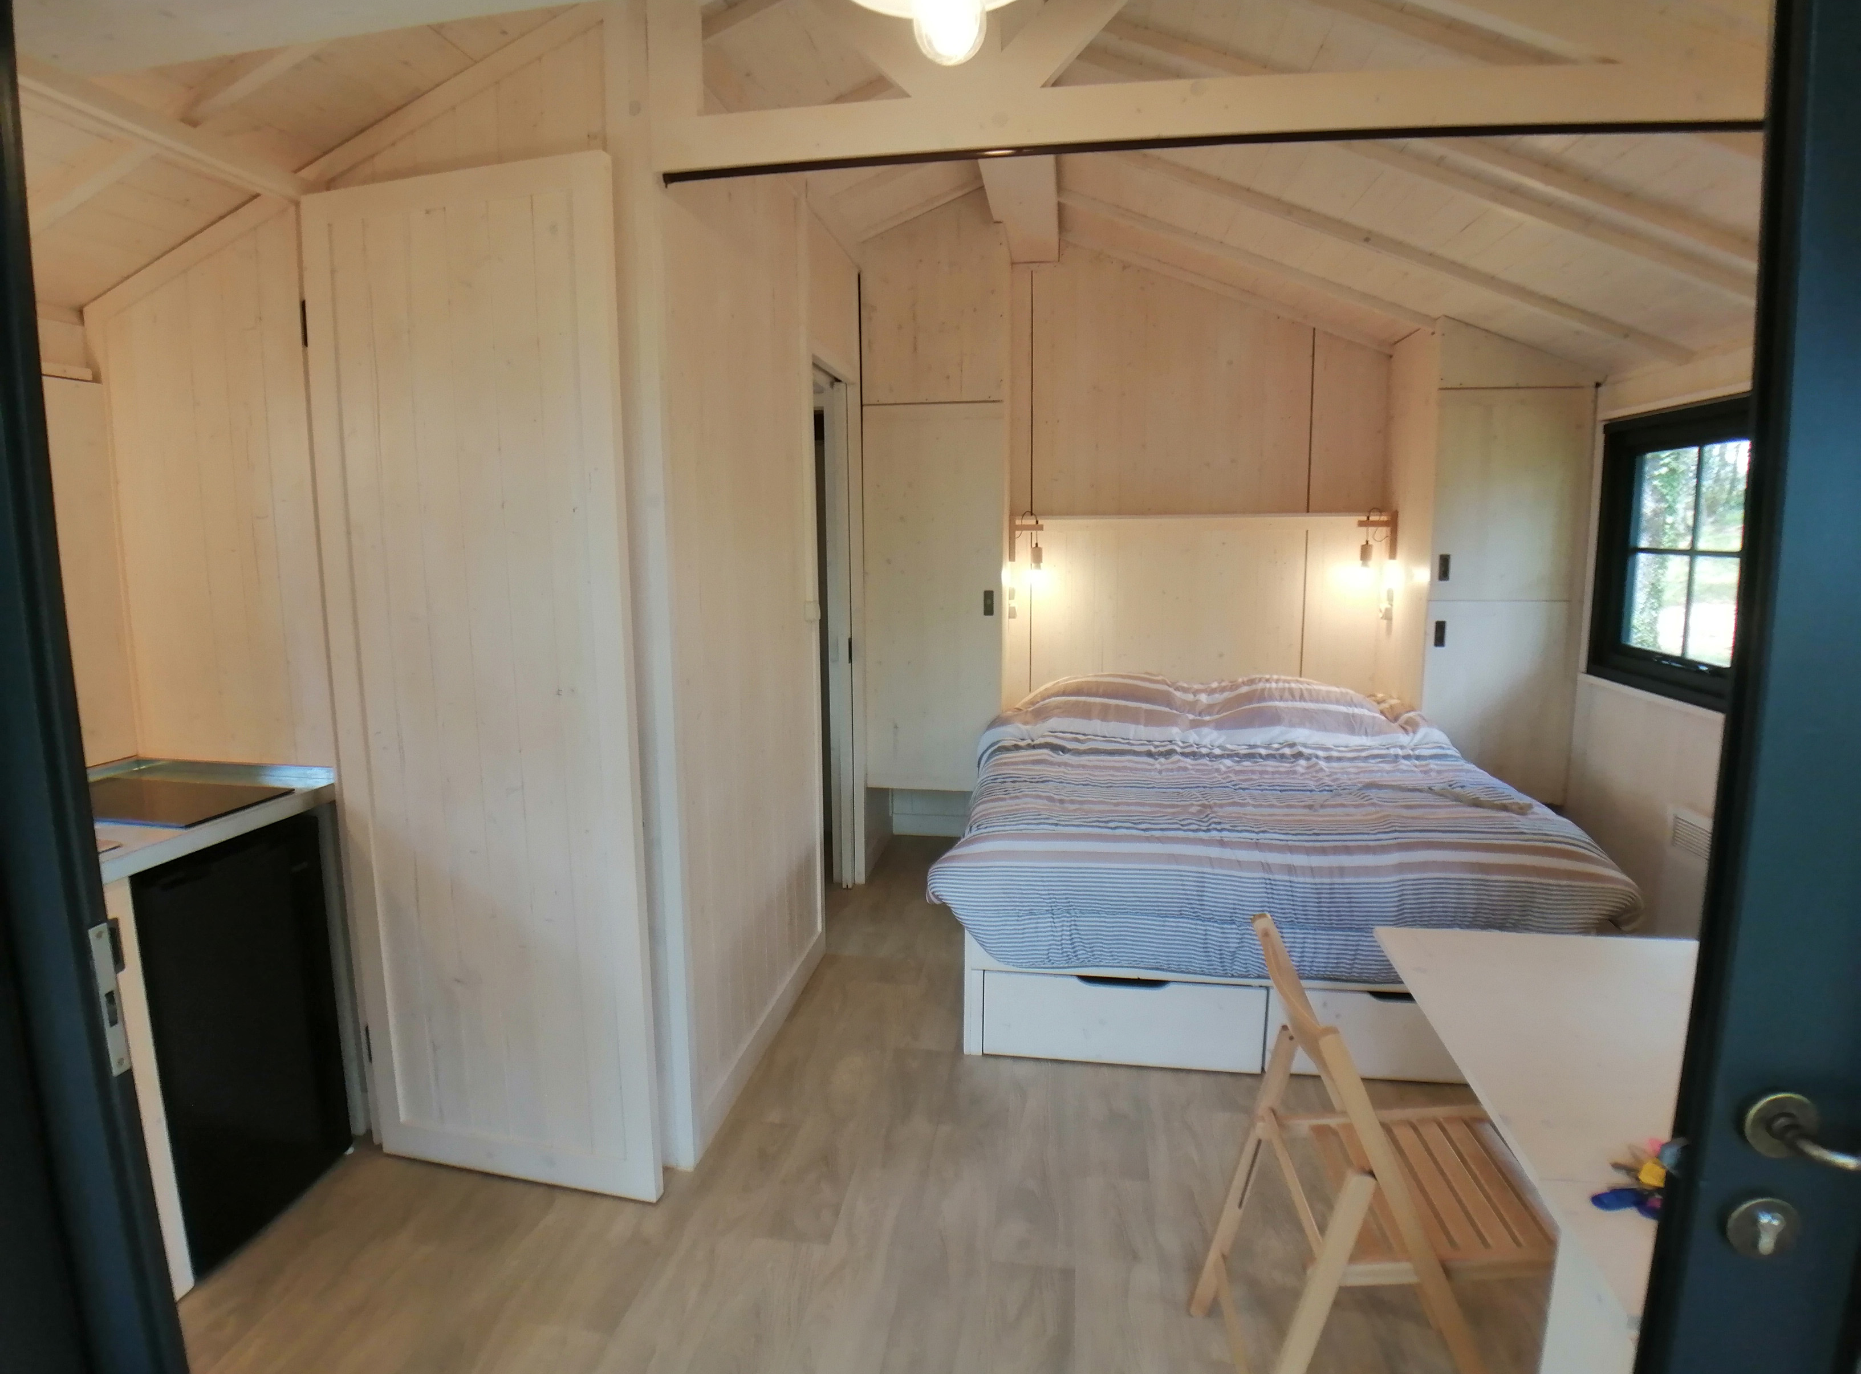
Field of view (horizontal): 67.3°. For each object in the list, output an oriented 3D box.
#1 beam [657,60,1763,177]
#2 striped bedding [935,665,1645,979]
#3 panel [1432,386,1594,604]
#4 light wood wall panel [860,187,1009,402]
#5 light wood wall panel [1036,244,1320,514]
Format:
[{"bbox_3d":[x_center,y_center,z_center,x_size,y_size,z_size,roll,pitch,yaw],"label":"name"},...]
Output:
[{"bbox_3d":[0.500,-1.053,2.614,2.069,0.134,0.089,1,7,6],"label":"beam"},{"bbox_3d":[0.951,0.348,4.491,1.651,0.514,2.343,1,7,6],"label":"striped bedding"},{"bbox_3d":[1.972,-0.649,4.755,0.506,0.718,0.027,1,7,6],"label":"panel"},{"bbox_3d":[0.009,-1.350,4.876,0.514,0.712,0.027,1,7,6],"label":"light wood wall panel"},{"bbox_3d":[0.960,-1.222,5.589,1.110,1.059,0.027,1,7,6],"label":"light wood wall panel"}]

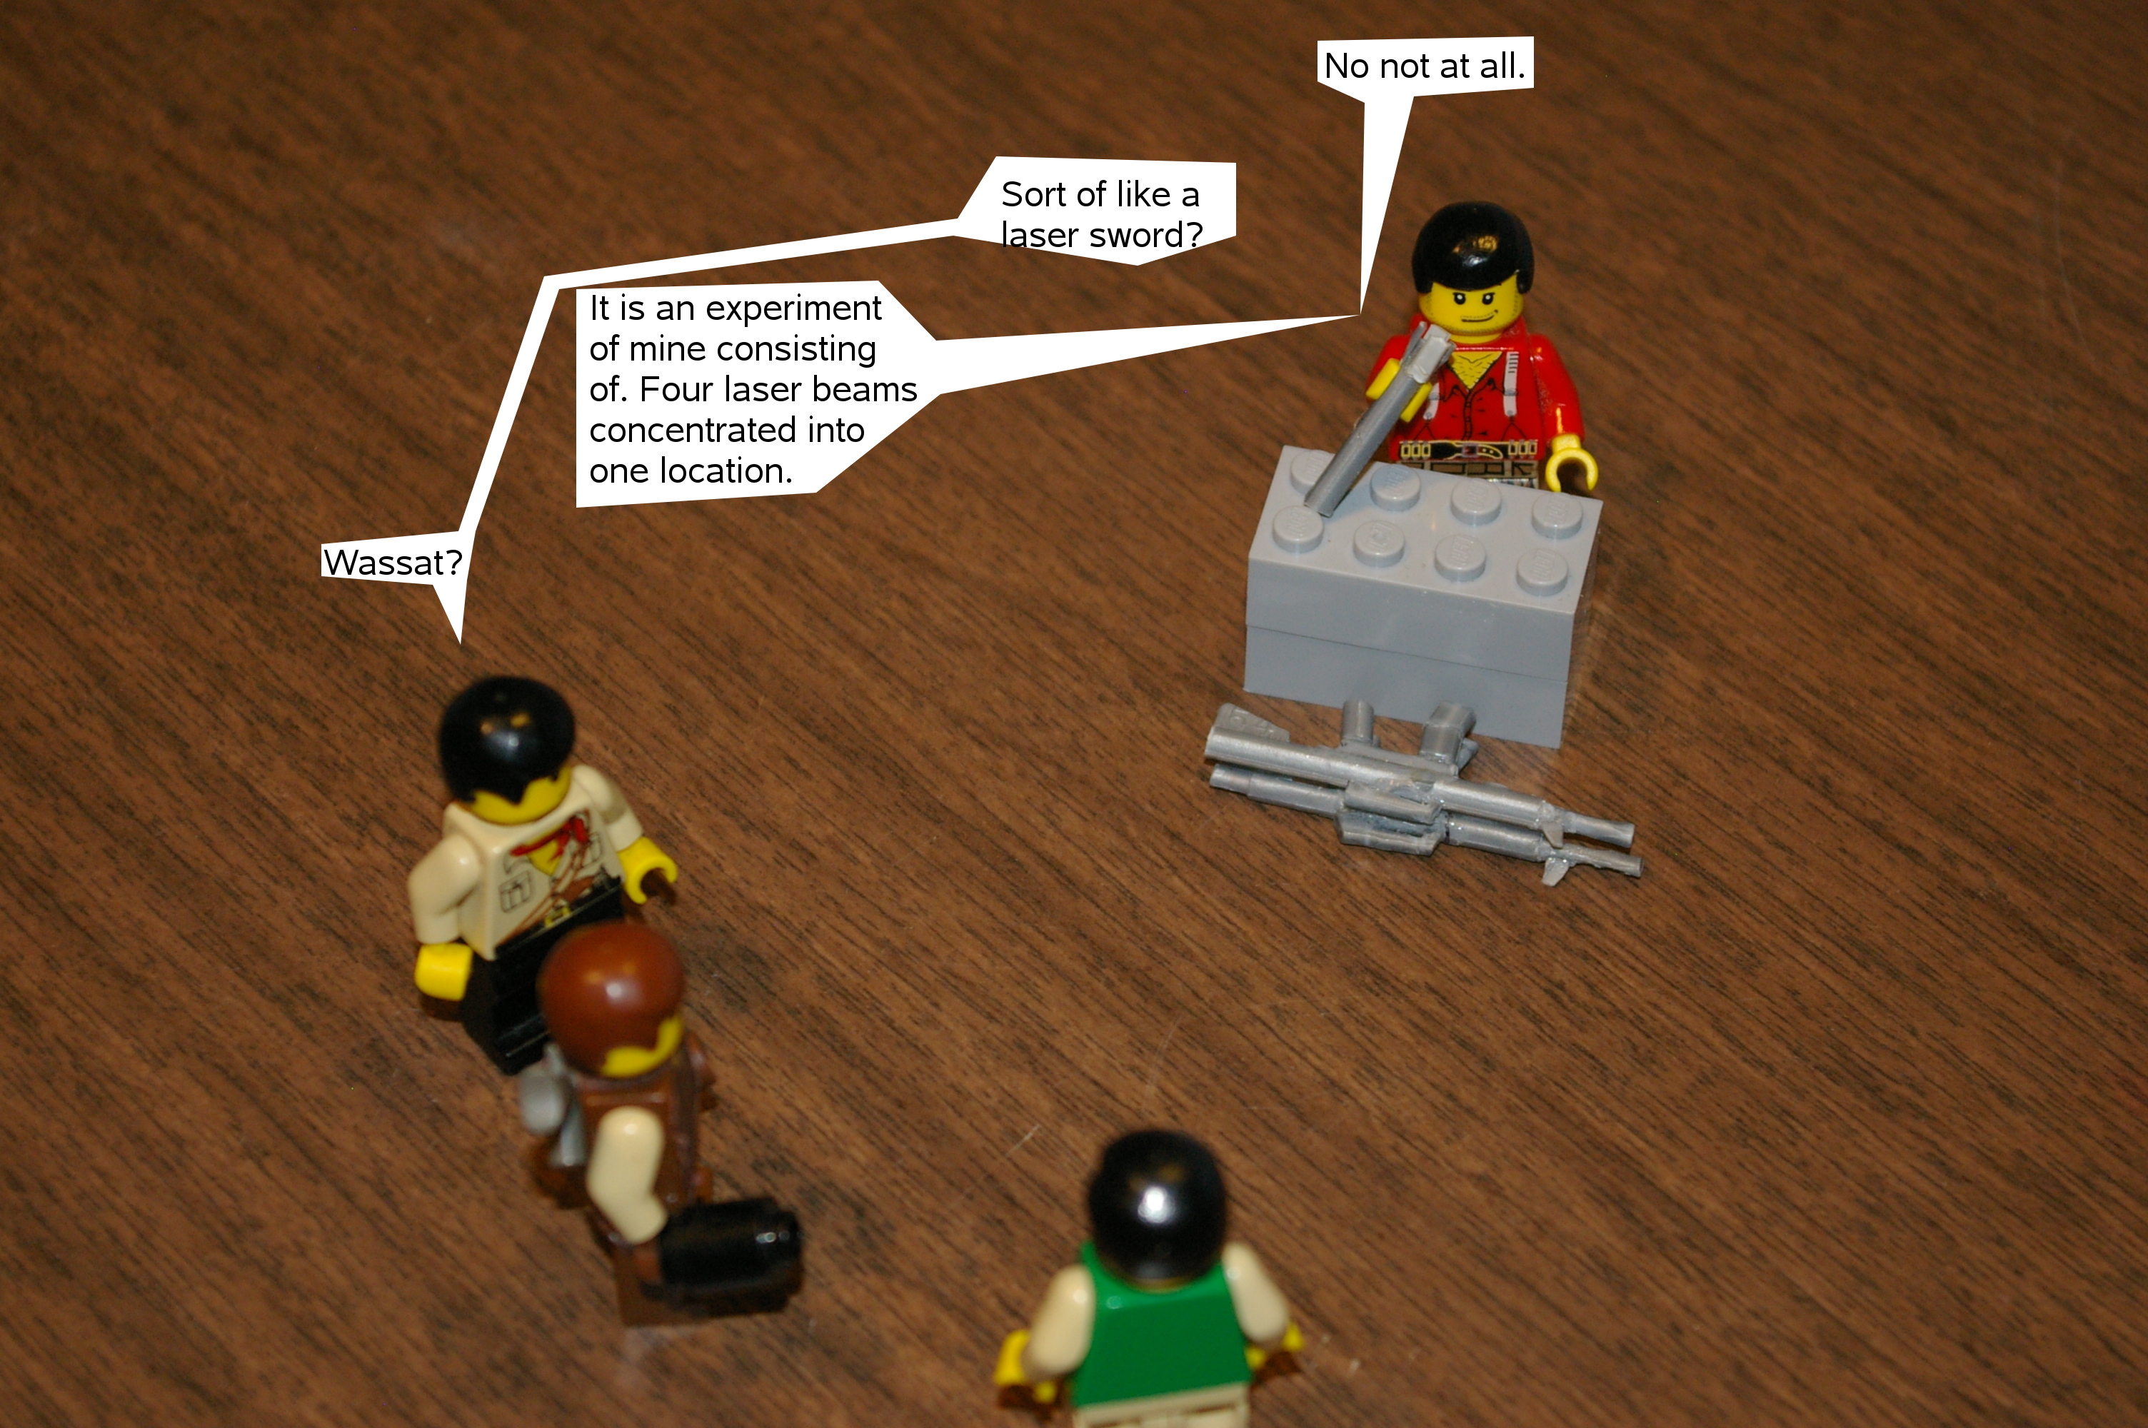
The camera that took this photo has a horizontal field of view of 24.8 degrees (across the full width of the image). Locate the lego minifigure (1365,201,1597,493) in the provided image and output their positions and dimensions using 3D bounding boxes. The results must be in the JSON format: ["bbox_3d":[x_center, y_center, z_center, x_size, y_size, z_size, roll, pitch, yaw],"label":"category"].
[{"bbox_3d":[0.040,-0.030,0.483,0.023,0.042,0.018,-1,48,-1],"label":"lego minifigure"}]

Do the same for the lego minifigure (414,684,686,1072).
[{"bbox_3d":[-0.049,0.013,0.445,0.025,0.041,0.013,-31,55,-25],"label":"lego minifigure"}]

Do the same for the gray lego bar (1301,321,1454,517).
[{"bbox_3d":[0.029,-0.028,0.472,0.004,0.021,0.004,34,13,1],"label":"gray lego bar"}]

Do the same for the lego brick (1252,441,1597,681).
[{"bbox_3d":[0.034,-0.015,0.478,0.032,0.011,0.016,10,49,9],"label":"lego brick"}]

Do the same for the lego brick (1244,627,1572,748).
[{"bbox_3d":[0.034,-0.009,0.486,0.032,0.010,0.016,10,49,9],"label":"lego brick"}]

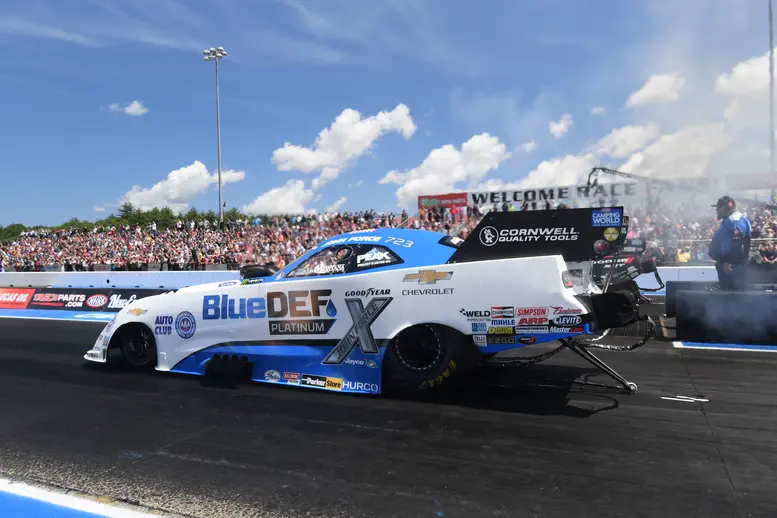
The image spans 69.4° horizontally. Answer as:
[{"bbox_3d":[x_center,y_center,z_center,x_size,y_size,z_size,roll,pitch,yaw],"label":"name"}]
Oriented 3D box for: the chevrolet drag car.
[{"bbox_3d":[-0.599,0.393,6.128,6.000,1.550,1.980,-1,1,23],"label":"chevrolet drag car"}]

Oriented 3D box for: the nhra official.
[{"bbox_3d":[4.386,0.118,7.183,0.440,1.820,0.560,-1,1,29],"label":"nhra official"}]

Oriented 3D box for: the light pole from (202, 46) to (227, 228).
[{"bbox_3d":[-17.562,-10.508,57.789,3.000,22.200,0.800,-1,1,23],"label":"light pole"}]

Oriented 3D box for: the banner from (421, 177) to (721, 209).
[{"bbox_3d":[13.281,-5.149,45.240,23.198,1.200,0.100,-1,1,23],"label":"banner"}]

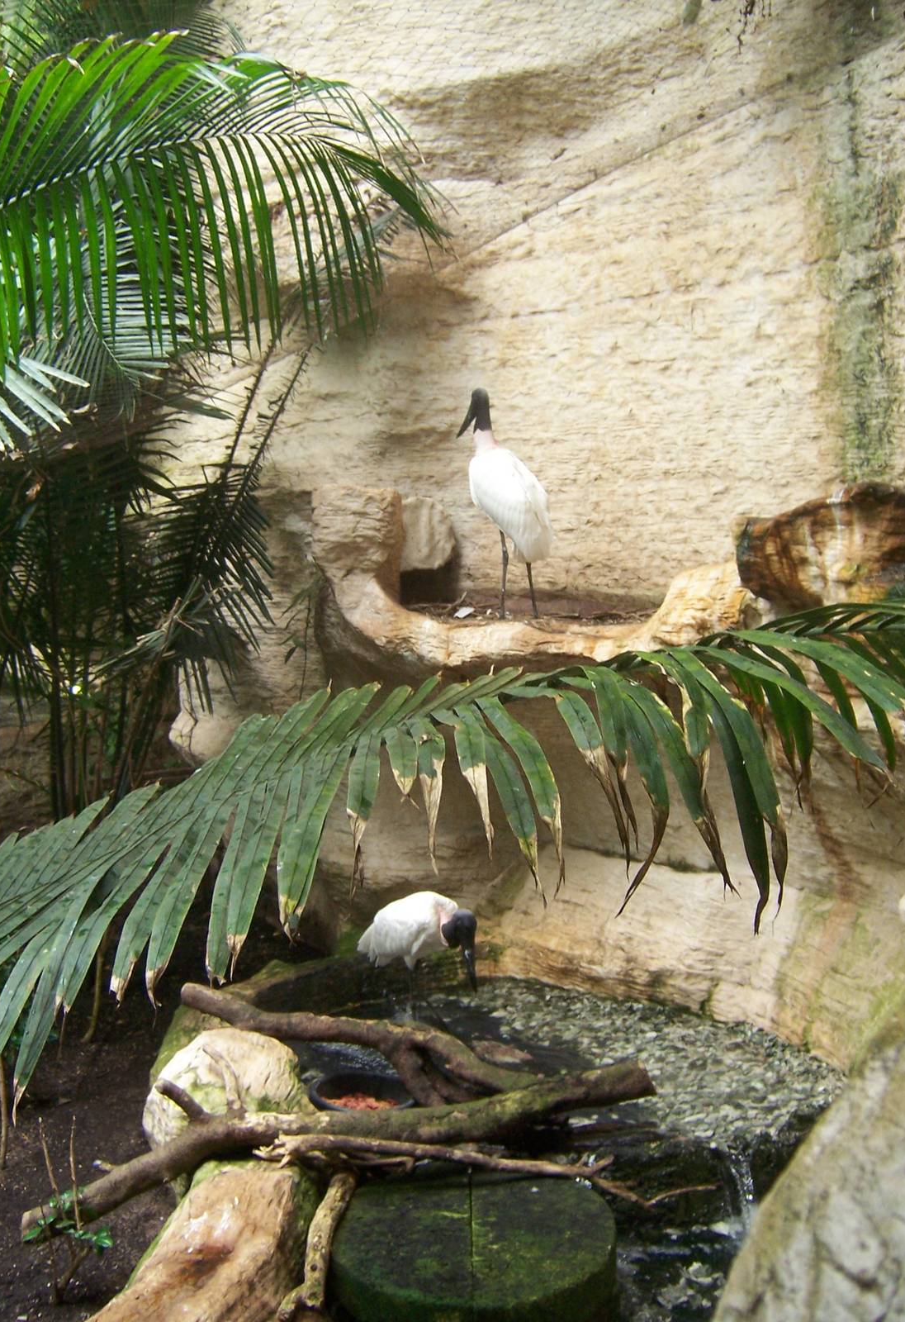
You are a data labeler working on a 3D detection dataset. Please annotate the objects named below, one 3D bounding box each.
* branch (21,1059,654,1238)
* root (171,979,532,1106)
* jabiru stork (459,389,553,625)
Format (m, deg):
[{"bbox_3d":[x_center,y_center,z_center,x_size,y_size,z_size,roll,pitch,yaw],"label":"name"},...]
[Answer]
[{"bbox_3d":[-0.383,1.681,4.702,2.326,0.391,0.327,-9,5,-9],"label":"branch"},{"bbox_3d":[-0.435,1.625,5.417,1.599,0.249,0.244,12,7,16],"label":"root"},{"bbox_3d":[0.280,-0.812,6.500,0.320,1.190,0.600,-5,7,-42],"label":"jabiru stork"}]

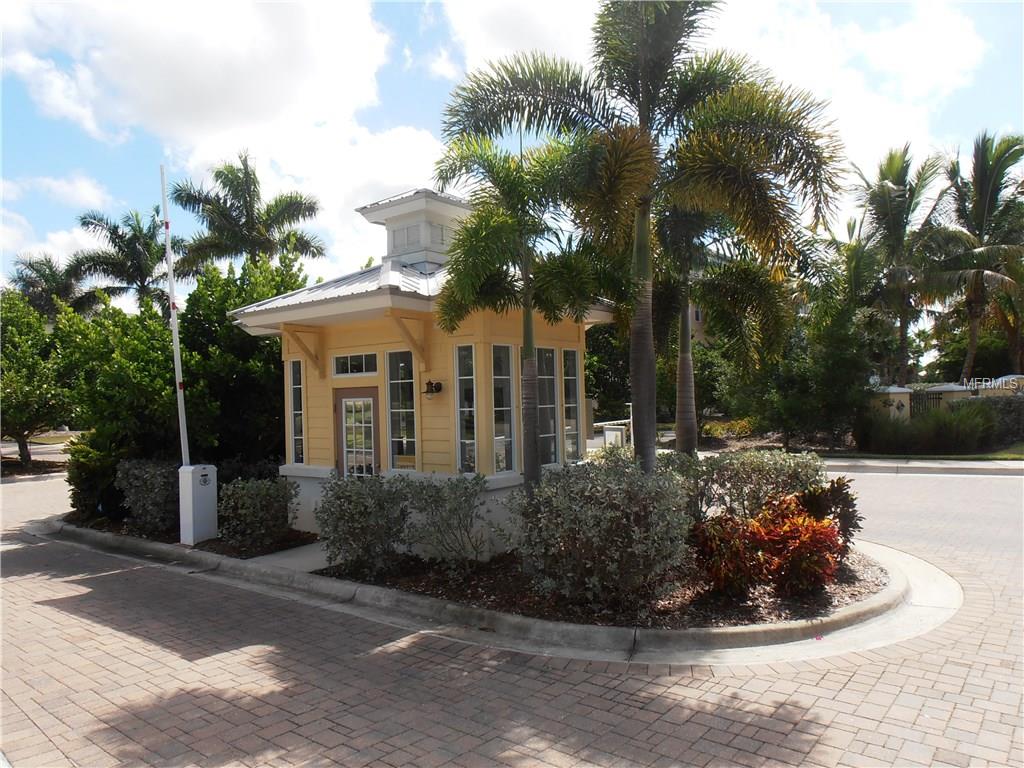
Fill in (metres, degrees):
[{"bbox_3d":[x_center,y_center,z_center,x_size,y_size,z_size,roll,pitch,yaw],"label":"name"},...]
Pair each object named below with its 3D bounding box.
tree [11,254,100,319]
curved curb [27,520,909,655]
[{"bbox_3d":[-26.644,-2.086,41.489,5.400,11.010,5.400,-3,-1,38],"label":"tree"},{"bbox_3d":[-1.673,2.070,9.864,12.500,0.170,4.600,-3,-1,38],"label":"curved curb"}]

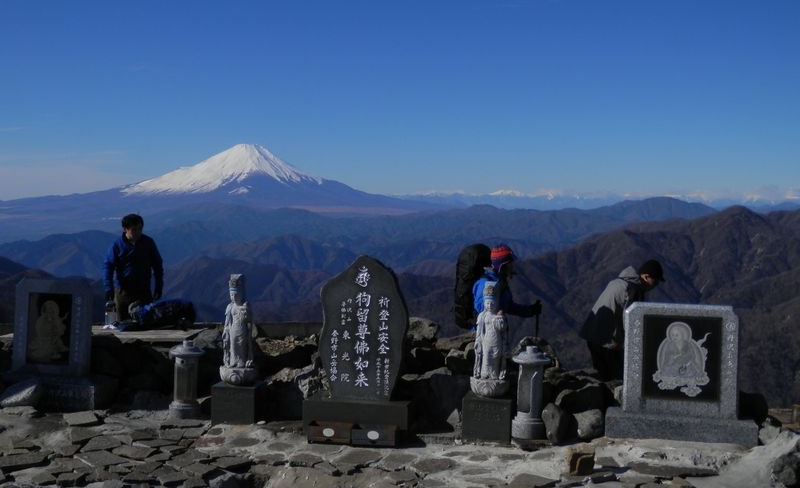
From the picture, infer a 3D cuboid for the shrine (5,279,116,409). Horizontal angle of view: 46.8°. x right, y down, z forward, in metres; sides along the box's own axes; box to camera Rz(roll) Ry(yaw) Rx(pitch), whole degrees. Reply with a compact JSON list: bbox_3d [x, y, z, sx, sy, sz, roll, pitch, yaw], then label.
[{"bbox_3d":[-2.120,0.611,5.776,0.530,0.780,0.330,1,3,0],"label":"shrine"}]

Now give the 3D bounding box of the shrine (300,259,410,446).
[{"bbox_3d":[-0.215,0.559,5.338,0.565,1.010,0.380,2,3,7],"label":"shrine"}]

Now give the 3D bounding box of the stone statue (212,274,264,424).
[{"bbox_3d":[-0.946,0.616,5.471,0.255,0.850,0.260,1,3,2],"label":"stone statue"}]

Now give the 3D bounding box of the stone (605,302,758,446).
[{"bbox_3d":[1.595,0.728,5.259,0.820,0.760,0.290,2,3,9],"label":"stone"}]

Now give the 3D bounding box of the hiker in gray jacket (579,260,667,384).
[{"bbox_3d":[2.043,0.952,8.639,0.720,1.580,0.520,2,3,10],"label":"hiker in gray jacket"}]

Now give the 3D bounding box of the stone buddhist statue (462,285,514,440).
[{"bbox_3d":[0.515,0.657,5.198,0.262,0.860,0.270,2,3,10],"label":"stone buddhist statue"}]

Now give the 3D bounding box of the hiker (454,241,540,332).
[{"bbox_3d":[0.909,0.869,8.842,0.800,1.730,0.520,1,3,0],"label":"hiker"}]

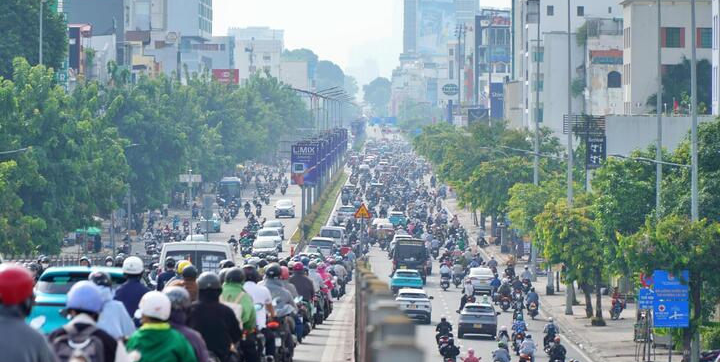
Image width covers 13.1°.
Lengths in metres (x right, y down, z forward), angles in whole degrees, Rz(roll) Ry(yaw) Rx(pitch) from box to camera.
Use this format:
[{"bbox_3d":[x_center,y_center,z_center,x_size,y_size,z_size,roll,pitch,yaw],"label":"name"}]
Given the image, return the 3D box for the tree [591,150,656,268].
[{"bbox_3d":[13.603,2.370,162.088,4.200,7.990,4.200,0,1,0],"label":"tree"}]

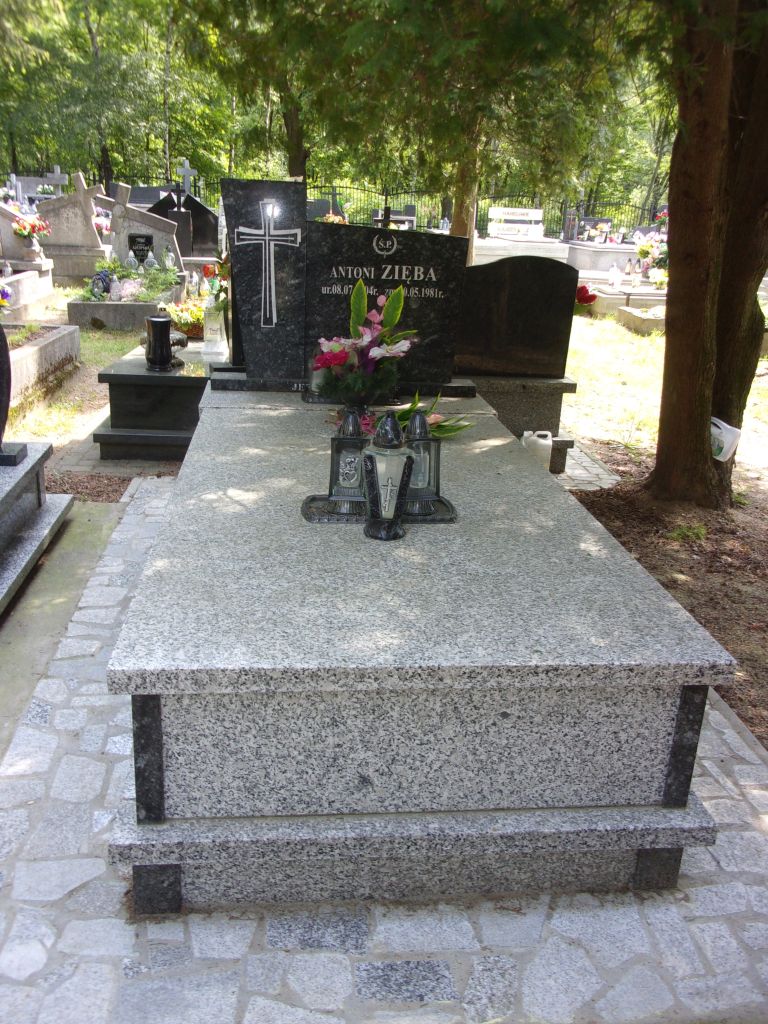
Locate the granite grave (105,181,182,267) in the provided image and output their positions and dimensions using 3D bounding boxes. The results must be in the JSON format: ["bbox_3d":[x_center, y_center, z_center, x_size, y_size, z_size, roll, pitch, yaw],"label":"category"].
[{"bbox_3d":[-2.973,-3.514,10.239,0.950,1.008,0.250,1,21,-8],"label":"granite grave"}]

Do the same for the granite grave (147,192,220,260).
[{"bbox_3d":[-3.062,-4.363,12.531,1.100,1.043,0.250,1,21,-8],"label":"granite grave"}]

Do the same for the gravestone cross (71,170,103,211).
[{"bbox_3d":[-3.769,-4.074,10.502,0.388,0.475,0.150,1,21,-8],"label":"gravestone cross"}]

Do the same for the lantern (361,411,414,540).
[{"bbox_3d":[0.010,-0.107,2.211,0.138,0.330,0.113,1,21,-8],"label":"lantern"}]

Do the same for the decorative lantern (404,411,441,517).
[{"bbox_3d":[0.098,-0.145,2.357,0.117,0.293,0.117,1,21,-8],"label":"decorative lantern"}]

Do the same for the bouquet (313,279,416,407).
[{"bbox_3d":[-0.075,-0.658,3.303,0.417,0.501,0.325,1,21,-8],"label":"bouquet"}]

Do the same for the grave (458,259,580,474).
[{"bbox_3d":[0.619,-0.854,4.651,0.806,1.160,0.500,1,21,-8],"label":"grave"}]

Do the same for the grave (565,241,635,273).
[{"bbox_3d":[4.313,-5.234,17.150,1.533,0.562,1.250,1,21,-8],"label":"grave"}]

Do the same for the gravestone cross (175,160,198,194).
[{"bbox_3d":[-3.815,-6.460,16.051,0.397,0.703,0.125,1,21,-8],"label":"gravestone cross"}]

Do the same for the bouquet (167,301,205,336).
[{"bbox_3d":[-1.320,-1.284,5.481,0.264,0.235,0.200,1,21,-8],"label":"bouquet"}]

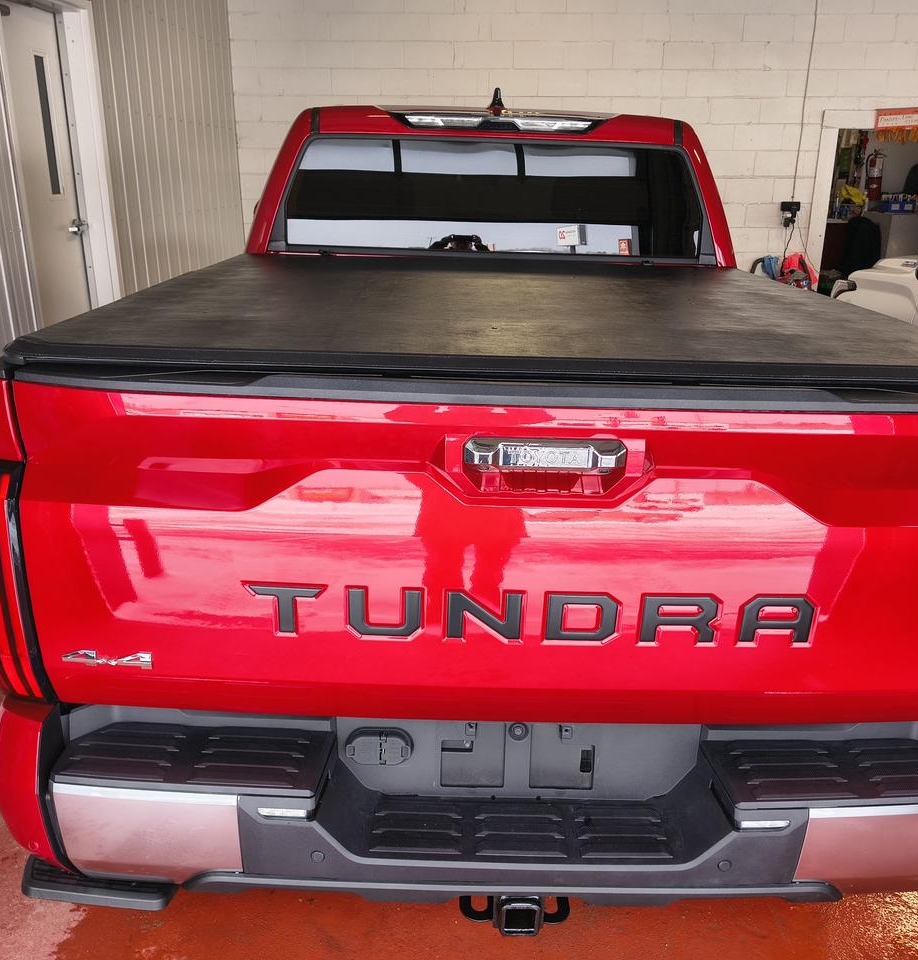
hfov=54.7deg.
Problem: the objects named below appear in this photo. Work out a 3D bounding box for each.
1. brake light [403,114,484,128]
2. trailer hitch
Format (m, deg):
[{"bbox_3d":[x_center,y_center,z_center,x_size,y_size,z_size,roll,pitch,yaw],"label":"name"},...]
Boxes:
[{"bbox_3d":[-0.049,-1.237,3.068,0.265,0.042,0.050,1,19,-1],"label":"brake light"},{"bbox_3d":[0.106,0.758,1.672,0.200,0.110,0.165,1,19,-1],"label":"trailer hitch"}]

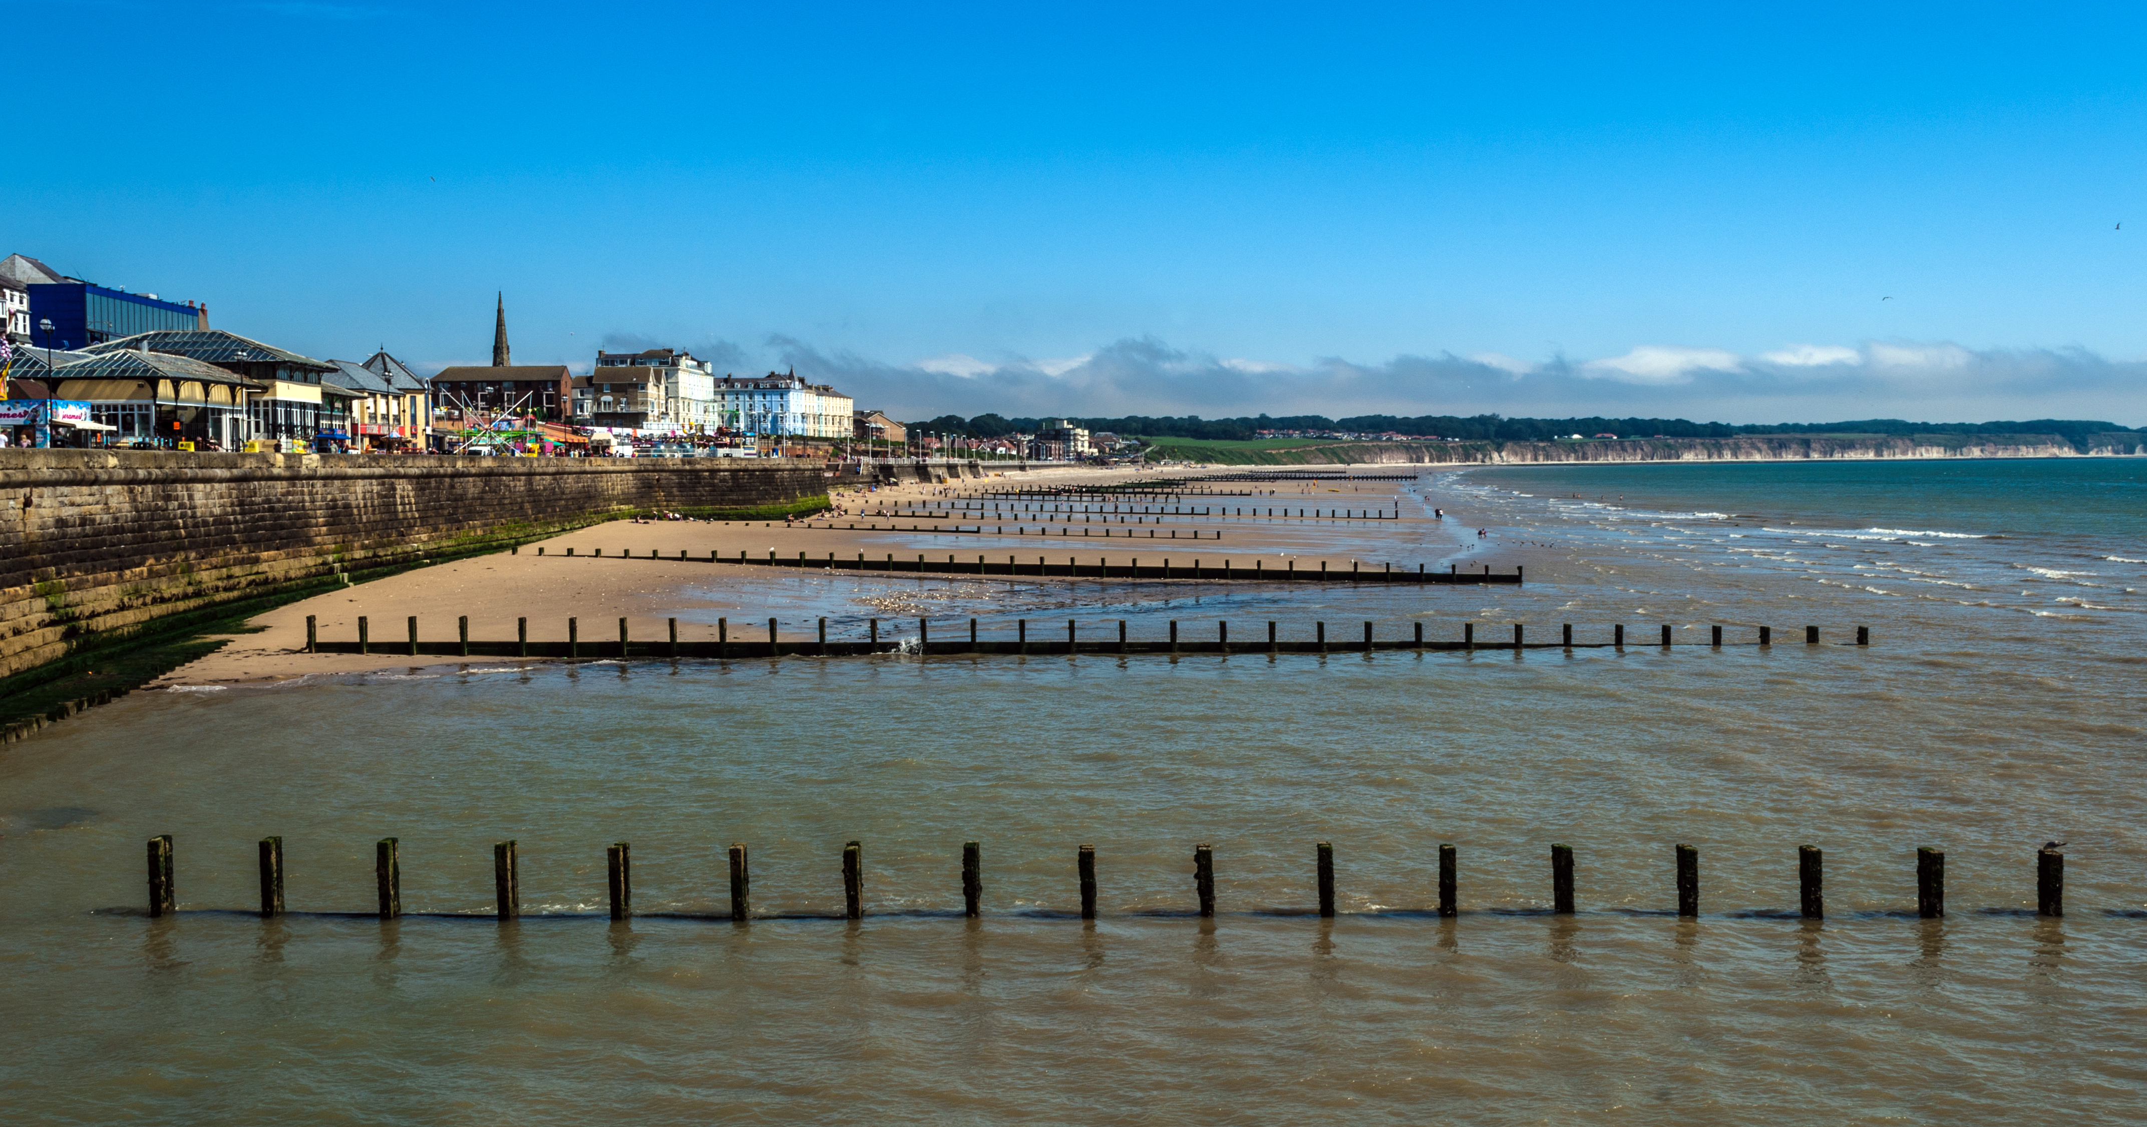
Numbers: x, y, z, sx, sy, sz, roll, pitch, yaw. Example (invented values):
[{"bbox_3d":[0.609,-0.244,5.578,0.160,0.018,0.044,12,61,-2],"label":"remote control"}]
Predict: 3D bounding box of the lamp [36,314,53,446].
[{"bbox_3d":[-42.746,-7.074,97.000,0.600,6.400,0.600,0,2,0],"label":"lamp"}]

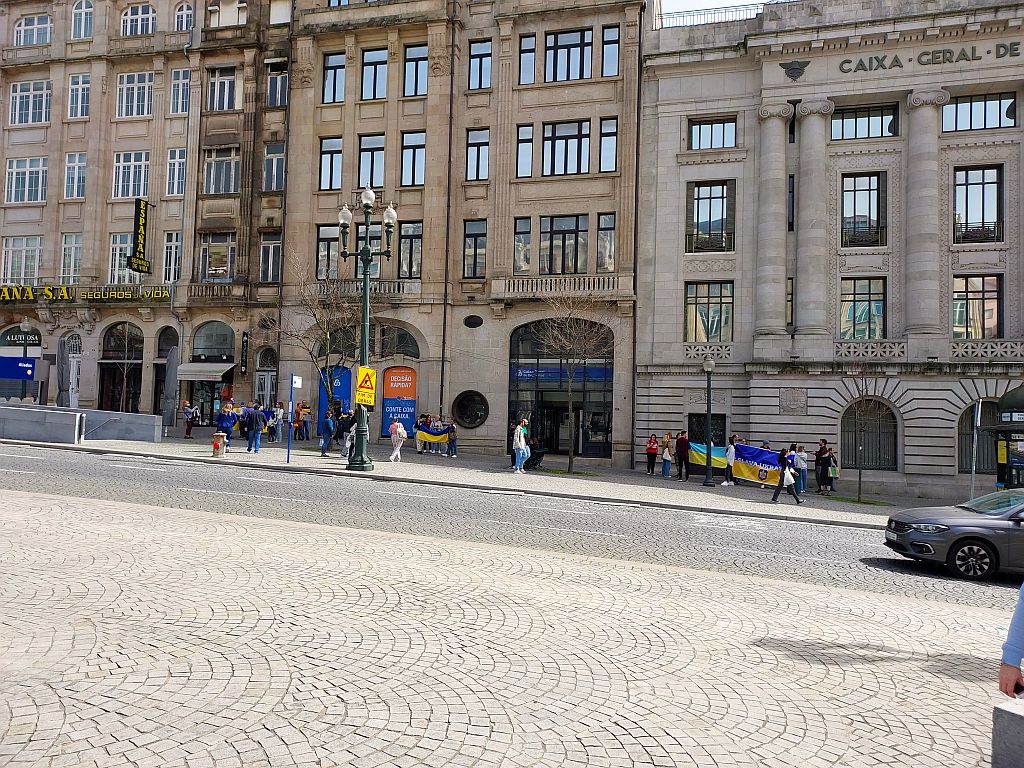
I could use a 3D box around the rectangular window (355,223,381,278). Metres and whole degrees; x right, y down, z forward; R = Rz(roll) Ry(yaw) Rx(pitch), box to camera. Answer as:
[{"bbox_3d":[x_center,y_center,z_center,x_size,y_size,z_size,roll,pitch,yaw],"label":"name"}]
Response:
[{"bbox_3d":[-6.505,-6.041,37.604,1.259,2.538,0.200,1,-3,16],"label":"rectangular window"}]

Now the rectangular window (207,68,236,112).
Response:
[{"bbox_3d":[-14.046,-14.276,40.152,1.608,2.180,0.200,1,-3,16],"label":"rectangular window"}]

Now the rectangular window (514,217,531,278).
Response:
[{"bbox_3d":[0.442,-5.734,34.624,0.714,2.474,0.200,1,-2,14],"label":"rectangular window"}]

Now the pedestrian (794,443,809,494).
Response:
[{"bbox_3d":[9.308,2.686,26.568,0.480,1.600,0.360,0,-3,30],"label":"pedestrian"}]

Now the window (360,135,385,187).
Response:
[{"bbox_3d":[-6.506,-10.340,38.499,1.274,2.569,0.200,1,-3,15],"label":"window"}]

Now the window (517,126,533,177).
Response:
[{"bbox_3d":[0.586,-10.222,36.566,0.682,2.317,0.200,1,-3,15],"label":"window"}]

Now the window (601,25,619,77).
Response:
[{"bbox_3d":[4.137,-13.996,34.877,0.726,2.160,0.200,1,-3,16],"label":"window"}]

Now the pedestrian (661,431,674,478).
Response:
[{"bbox_3d":[5.633,2.600,30.100,0.450,1.617,0.500,1,-3,9],"label":"pedestrian"}]

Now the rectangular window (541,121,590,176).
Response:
[{"bbox_3d":[2.376,-10.232,36.080,2.060,2.362,0.200,1,-3,15],"label":"rectangular window"}]

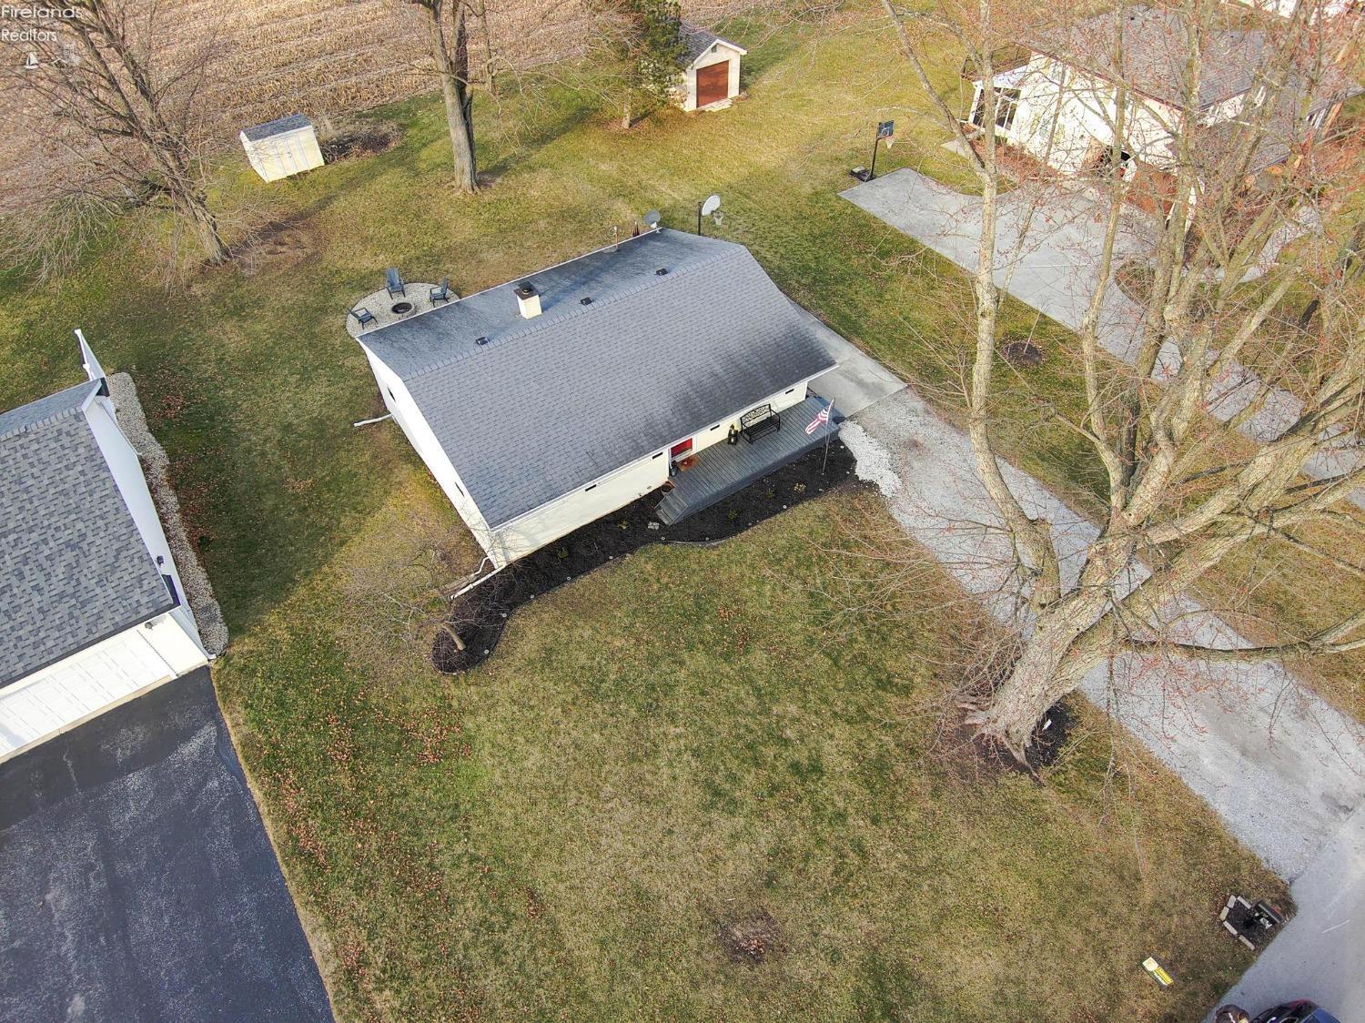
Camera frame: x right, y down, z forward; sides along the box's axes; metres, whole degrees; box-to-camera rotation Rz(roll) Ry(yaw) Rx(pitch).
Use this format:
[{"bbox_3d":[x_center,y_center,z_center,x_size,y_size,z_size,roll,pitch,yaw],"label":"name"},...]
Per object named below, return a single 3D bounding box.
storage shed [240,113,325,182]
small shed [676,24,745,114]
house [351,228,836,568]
[{"bbox_3d":[-19.986,-18.250,41.126,3.020,2.250,2.250,-31,55,-24],"label":"storage shed"},{"bbox_3d":[0.558,-25.266,46.334,4.150,3.350,4.600,-29,54,-23],"label":"small shed"},{"bbox_3d":[-2.981,-5.098,27.762,12.400,4.500,10.340,-27,54,-22],"label":"house"}]

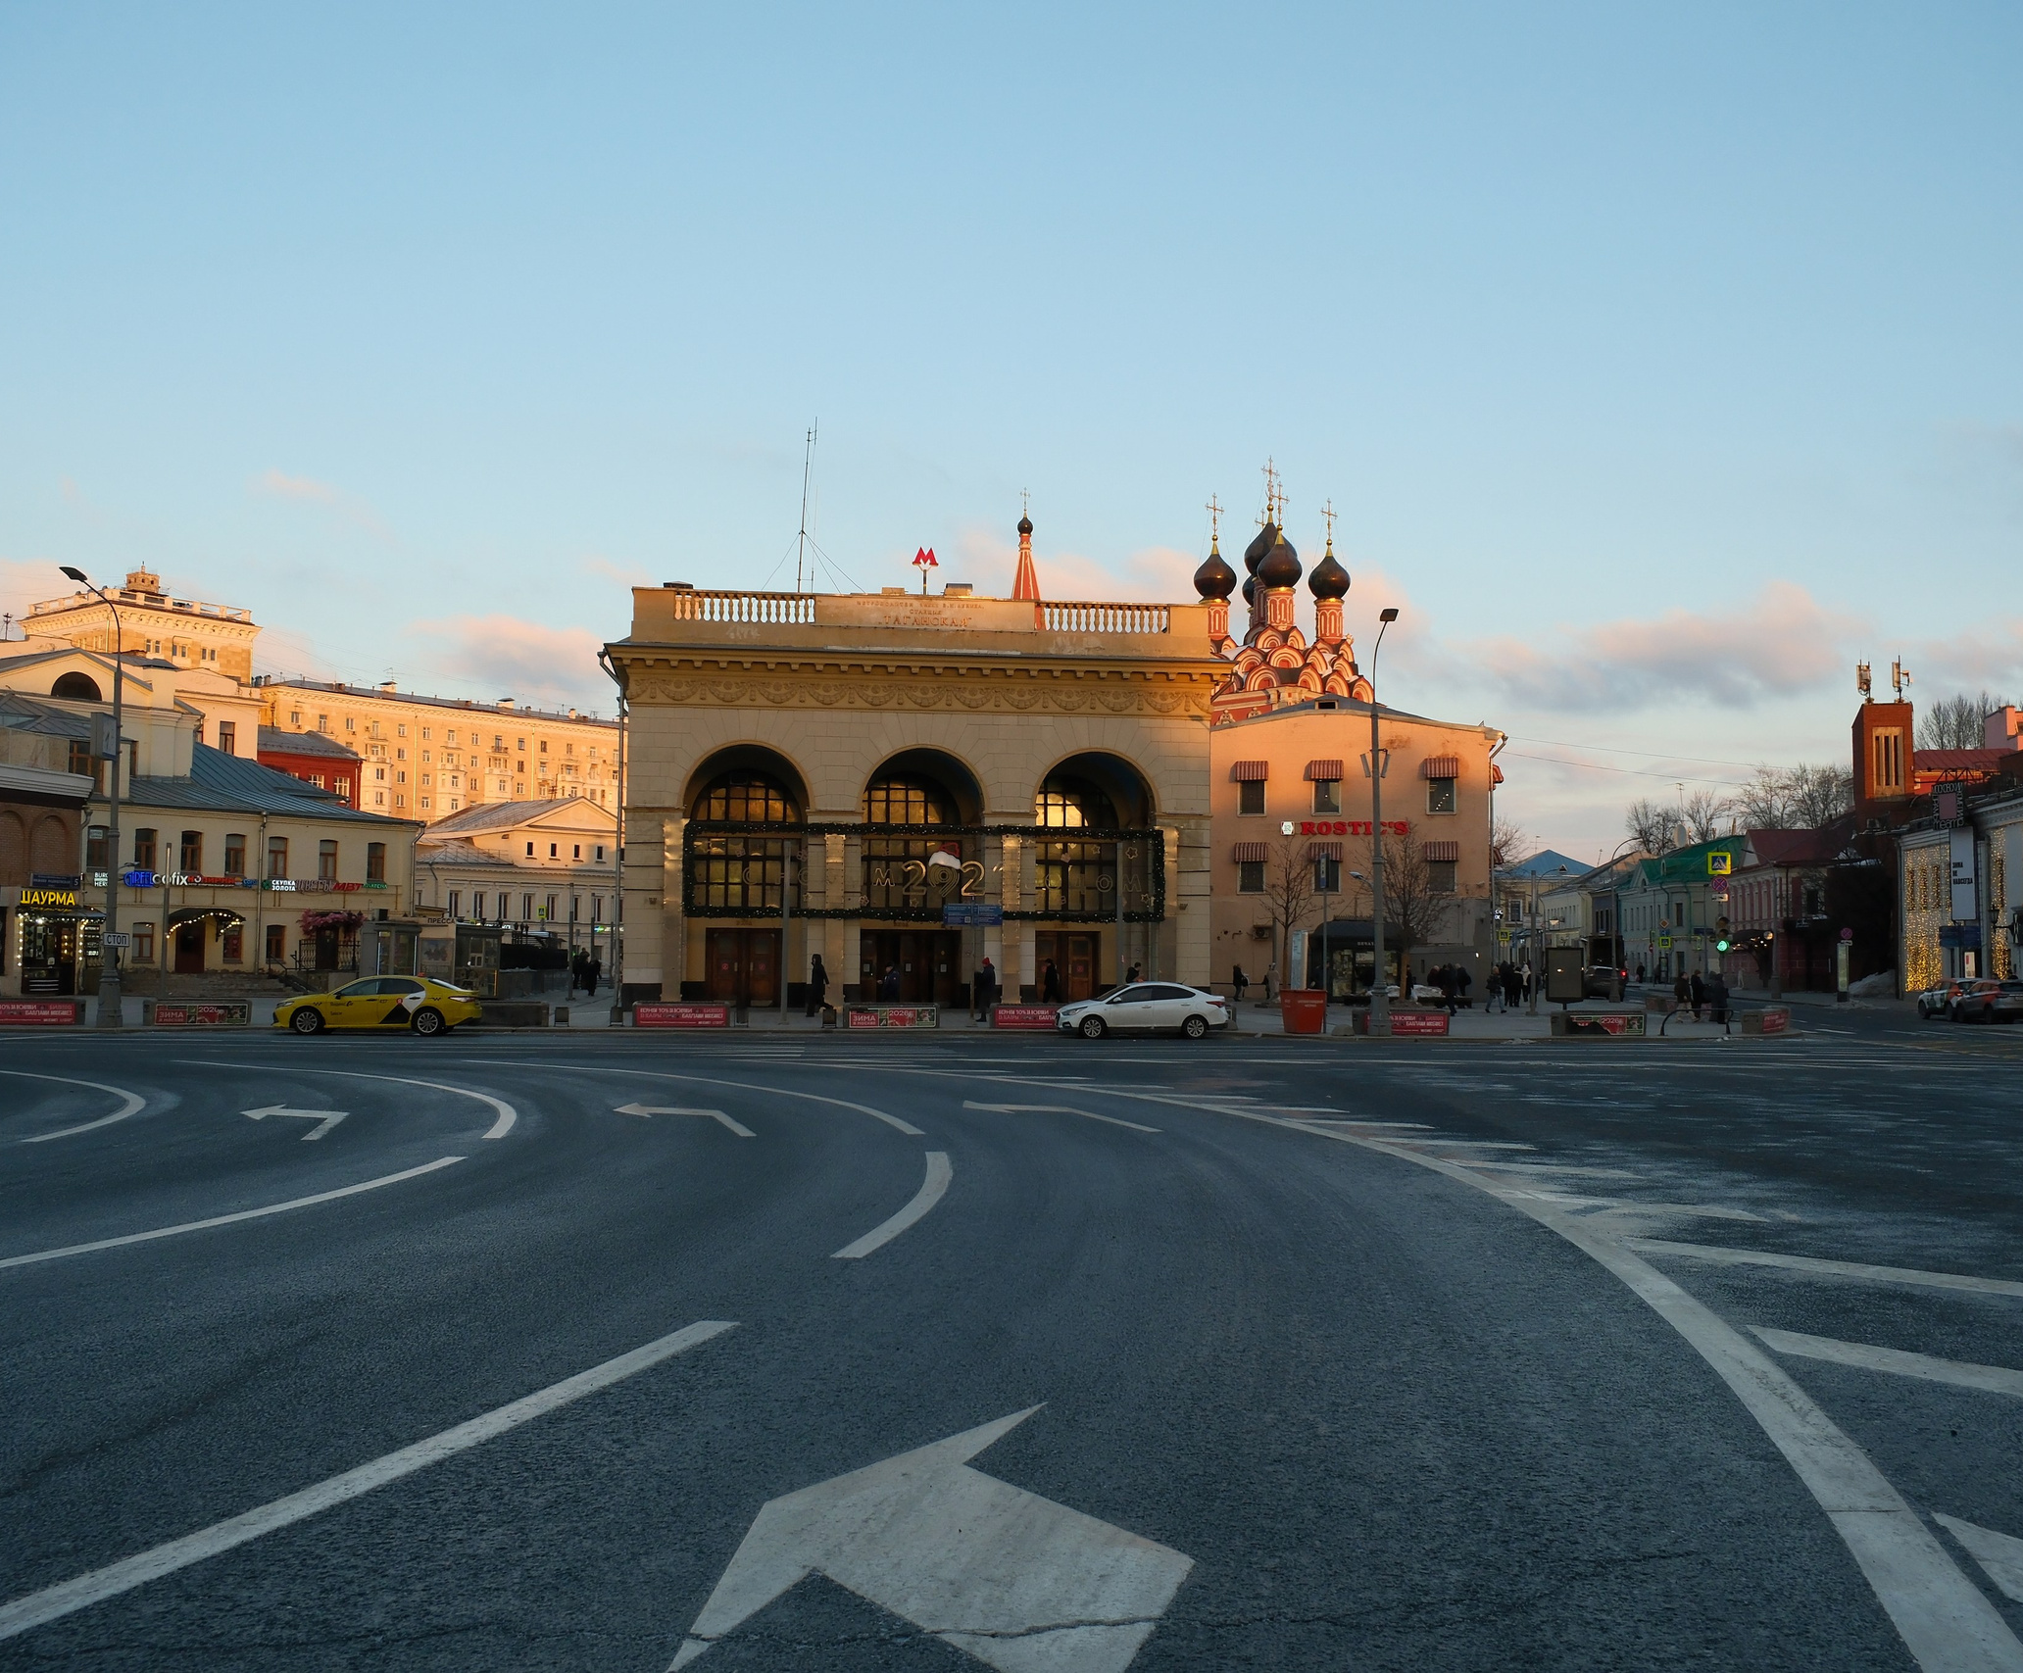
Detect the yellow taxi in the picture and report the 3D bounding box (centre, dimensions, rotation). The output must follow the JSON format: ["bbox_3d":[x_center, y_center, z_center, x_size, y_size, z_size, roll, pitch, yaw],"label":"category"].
[{"bbox_3d":[-15.503,4.123,46.000,4.880,1.470,1.850,1,-4,-5],"label":"yellow taxi"}]

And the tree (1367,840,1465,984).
[{"bbox_3d":[15.237,3.067,71.000,3.800,6.200,3.800,0,-4,0],"label":"tree"}]

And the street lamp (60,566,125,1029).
[{"bbox_3d":[-21.961,-0.849,45.068,0.600,10.866,2.100,-1,-4,19],"label":"street lamp"}]

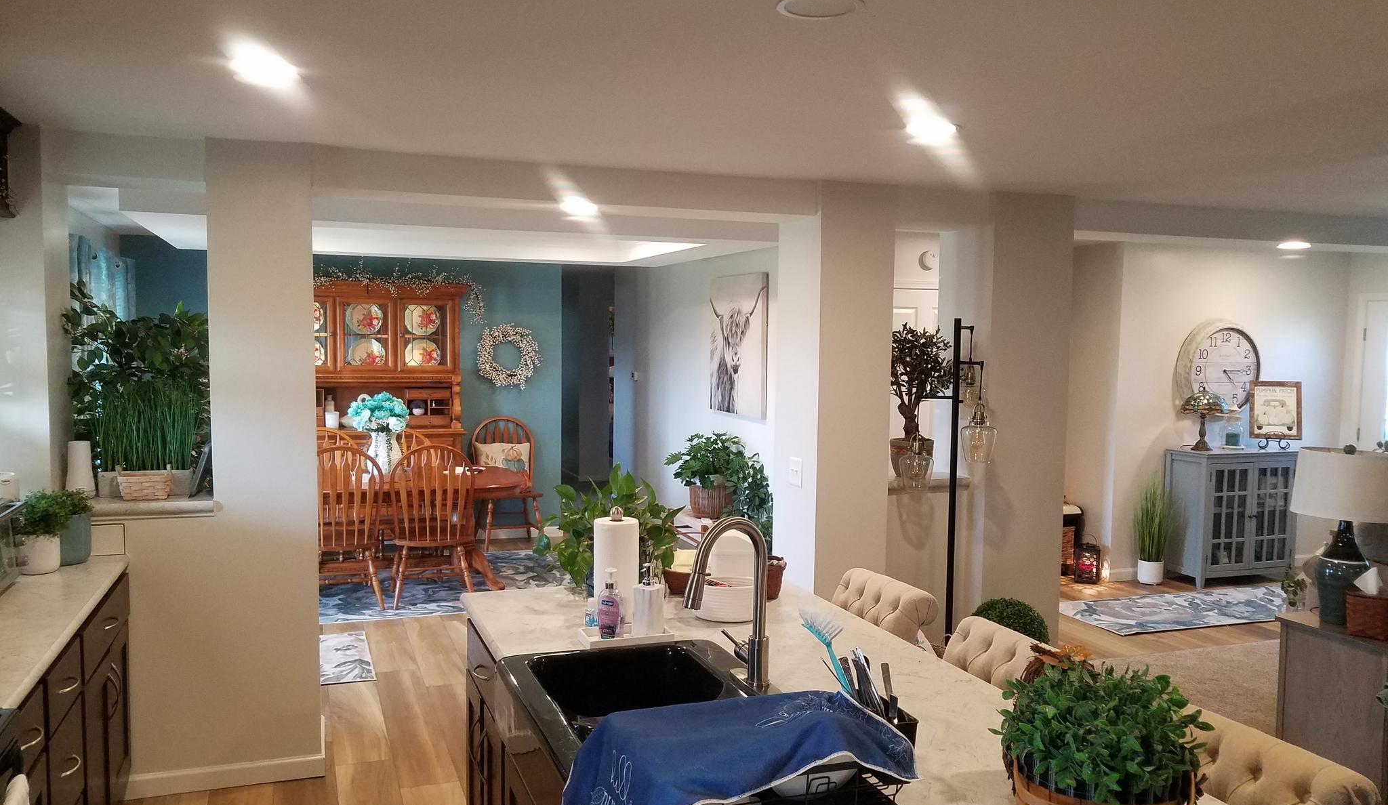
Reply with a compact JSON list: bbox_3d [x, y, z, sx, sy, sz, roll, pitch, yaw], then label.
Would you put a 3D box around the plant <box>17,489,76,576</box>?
[{"bbox_3d":[-2.225,0.440,3.573,0.175,0.278,0.170,-1,4,-20],"label":"plant"}]

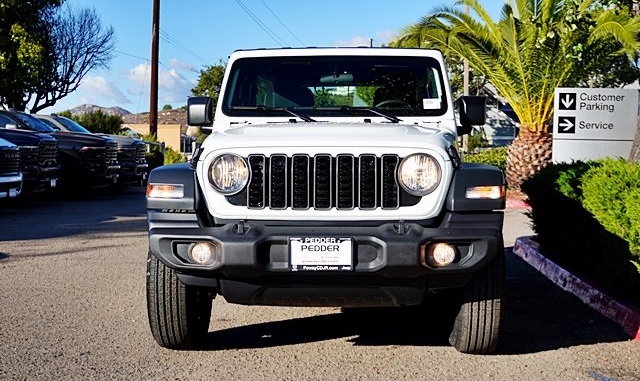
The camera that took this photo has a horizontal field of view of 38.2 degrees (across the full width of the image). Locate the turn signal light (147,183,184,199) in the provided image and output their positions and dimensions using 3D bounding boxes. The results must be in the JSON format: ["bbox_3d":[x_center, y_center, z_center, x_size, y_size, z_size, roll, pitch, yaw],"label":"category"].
[{"bbox_3d":[-0.794,0.004,4.771,0.190,0.076,0.100,0,3,3],"label":"turn signal light"}]

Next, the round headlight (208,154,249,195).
[{"bbox_3d":[-0.458,-0.081,4.705,0.220,0.220,0.100,0,3,3],"label":"round headlight"}]

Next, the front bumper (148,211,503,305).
[{"bbox_3d":[0.018,0.316,4.614,1.760,0.450,0.360,0,3,3],"label":"front bumper"}]

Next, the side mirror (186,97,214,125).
[{"bbox_3d":[-0.783,-0.512,6.109,0.185,0.205,0.130,0,3,3],"label":"side mirror"}]

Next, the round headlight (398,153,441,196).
[{"bbox_3d":[0.502,-0.078,4.655,0.220,0.220,0.100,0,3,3],"label":"round headlight"}]

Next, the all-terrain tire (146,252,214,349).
[{"bbox_3d":[-0.757,0.496,5.225,0.245,0.795,0.795,0,3,4],"label":"all-terrain tire"}]

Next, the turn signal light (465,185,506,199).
[{"bbox_3d":[0.844,0.010,4.687,0.190,0.076,0.100,0,3,3],"label":"turn signal light"}]

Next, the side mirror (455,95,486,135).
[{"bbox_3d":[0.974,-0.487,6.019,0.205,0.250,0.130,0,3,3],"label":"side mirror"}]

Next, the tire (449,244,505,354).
[{"bbox_3d":[0.850,0.502,5.142,0.245,0.795,0.795,0,3,4],"label":"tire"}]

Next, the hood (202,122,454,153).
[{"bbox_3d":[0.052,-0.285,5.245,1.440,0.220,1.170,0,3,3],"label":"hood"}]

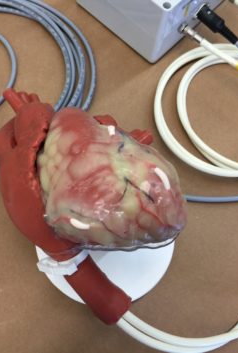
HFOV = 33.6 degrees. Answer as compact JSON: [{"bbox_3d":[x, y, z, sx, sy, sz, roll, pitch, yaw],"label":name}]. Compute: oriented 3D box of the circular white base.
[{"bbox_3d":[-0.010,0.048,0.326,0.118,0.007,0.118,3,66,-6],"label":"circular white base"}]

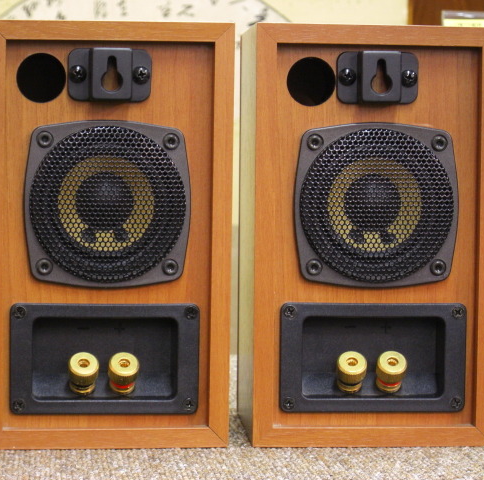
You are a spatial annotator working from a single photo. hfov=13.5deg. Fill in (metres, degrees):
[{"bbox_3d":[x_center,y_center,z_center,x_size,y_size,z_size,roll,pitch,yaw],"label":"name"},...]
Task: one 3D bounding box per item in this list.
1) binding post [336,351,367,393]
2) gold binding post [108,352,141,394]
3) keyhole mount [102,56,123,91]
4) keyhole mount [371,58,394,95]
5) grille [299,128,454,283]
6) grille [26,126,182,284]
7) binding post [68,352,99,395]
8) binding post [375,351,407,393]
[{"bbox_3d":[0.054,0.065,1.004,0.015,0.015,0.015,0,-42,-5],"label":"binding post"},{"bbox_3d":[-0.057,0.065,0.995,0.015,0.015,0.015,0,-42,-8],"label":"gold binding post"},{"bbox_3d":[-0.062,-0.079,0.979,0.011,0.017,0.006,0,3,-8],"label":"keyhole mount"},{"bbox_3d":[0.068,-0.079,0.990,0.011,0.017,0.006,0,3,-5],"label":"keyhole mount"},{"bbox_3d":[0.065,-0.016,0.993,0.075,0.075,0.010,0,3,-5],"label":"grille"},{"bbox_3d":[-0.064,-0.017,0.982,0.075,0.075,0.010,0,3,-8],"label":"grille"},{"bbox_3d":[-0.076,0.065,0.993,0.015,0.015,0.015,0,-42,-8],"label":"binding post"},{"bbox_3d":[0.073,0.065,1.006,0.015,0.015,0.015,0,-42,-5],"label":"binding post"}]

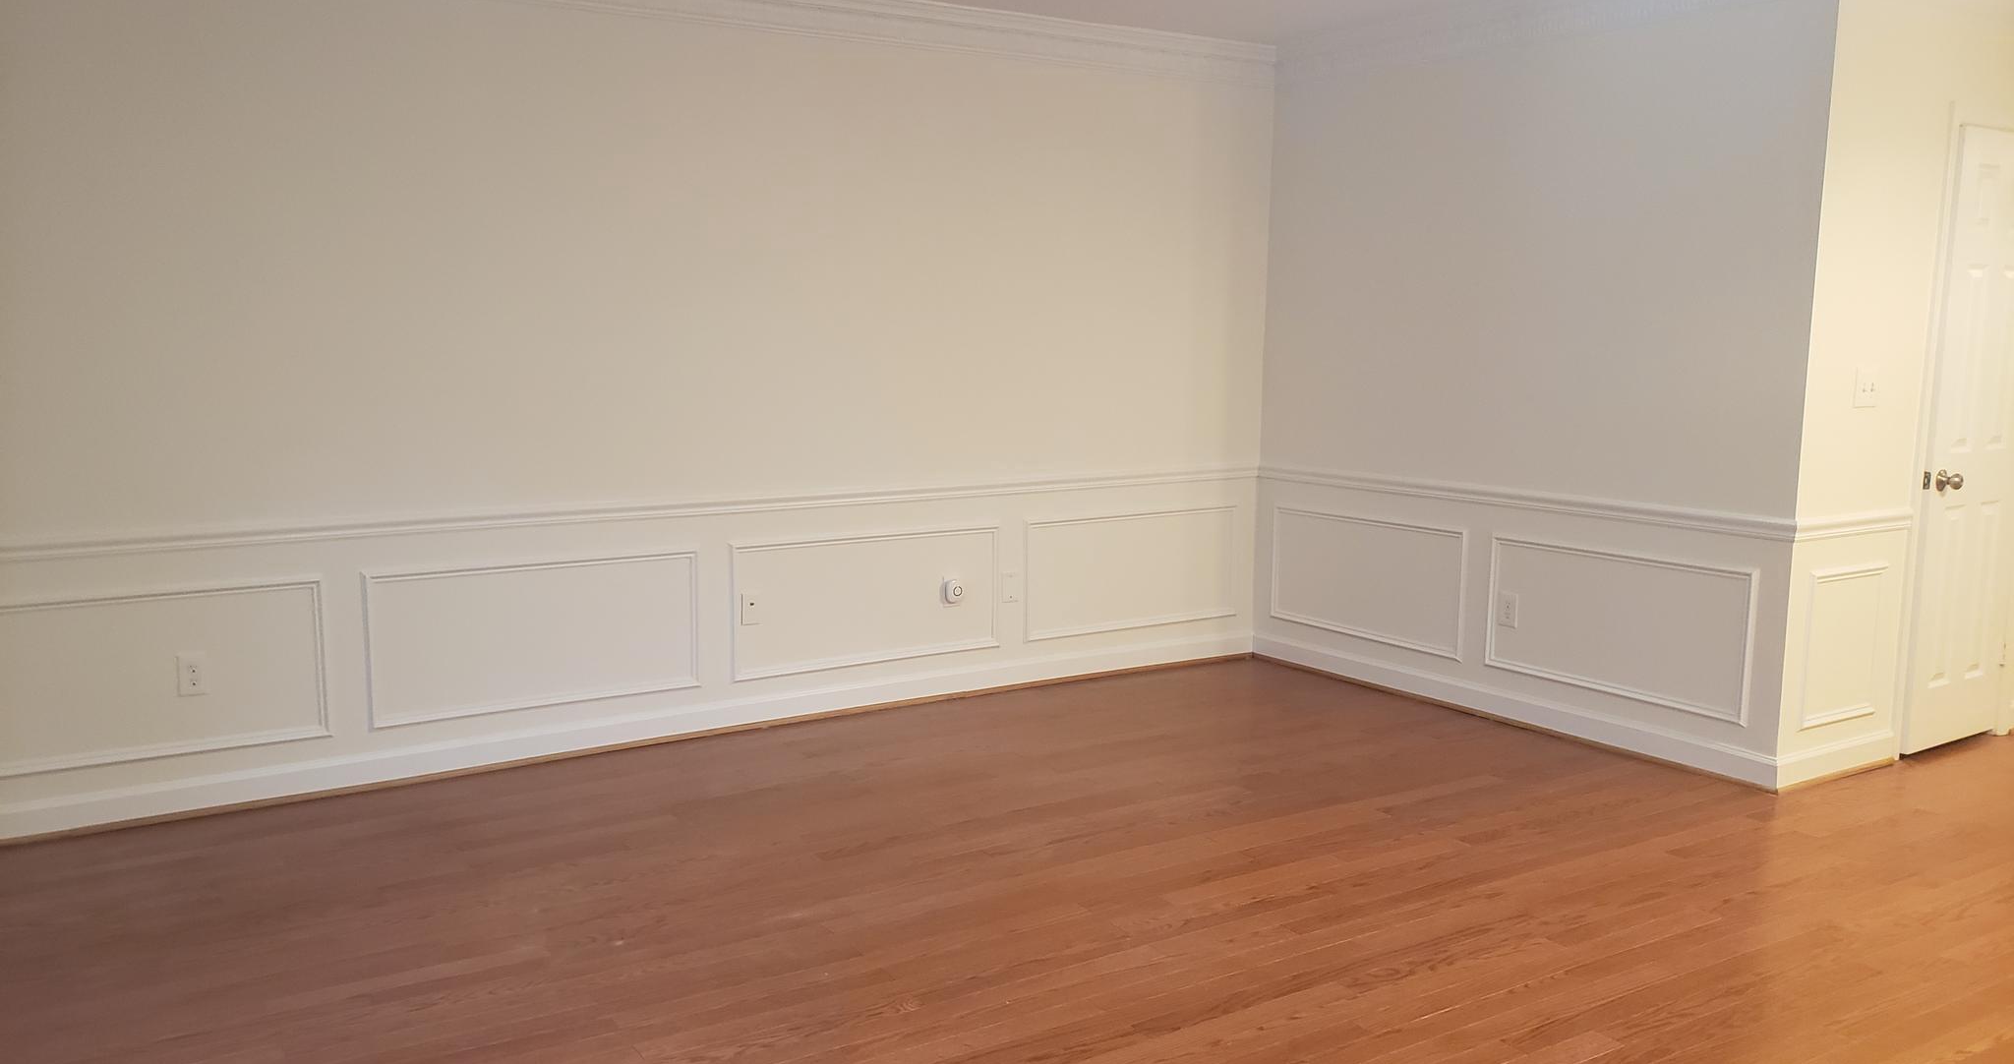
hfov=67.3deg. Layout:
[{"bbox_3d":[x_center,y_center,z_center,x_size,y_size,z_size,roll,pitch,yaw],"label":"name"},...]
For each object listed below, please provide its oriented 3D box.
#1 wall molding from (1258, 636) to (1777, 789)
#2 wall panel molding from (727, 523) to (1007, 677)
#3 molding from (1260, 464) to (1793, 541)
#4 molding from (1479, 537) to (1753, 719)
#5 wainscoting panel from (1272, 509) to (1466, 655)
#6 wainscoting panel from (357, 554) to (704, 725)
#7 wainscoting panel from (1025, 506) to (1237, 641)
[{"bbox_3d":[1.663,0.603,5.417,0.022,0.109,2.289,-5,9,-33],"label":"wall molding"},{"bbox_3d":[-0.470,0.242,5.326,1.060,0.459,0.025,-5,9,-33],"label":"wall panel molding"},{"bbox_3d":[1.665,-0.123,5.309,0.035,0.069,2.303,-5,9,-33],"label":"molding"},{"bbox_3d":[1.958,0.300,4.923,0.025,0.469,0.969,-5,9,-33],"label":"molding"},{"bbox_3d":[1.363,0.180,5.820,0.025,0.464,0.977,-5,9,-33],"label":"wainscoting panel"},{"bbox_3d":[-1.441,0.322,4.692,1.031,0.462,0.025,-5,9,-33],"label":"wainscoting panel"},{"bbox_3d":[0.514,0.160,5.968,1.056,0.459,0.025,-5,9,-33],"label":"wainscoting panel"}]

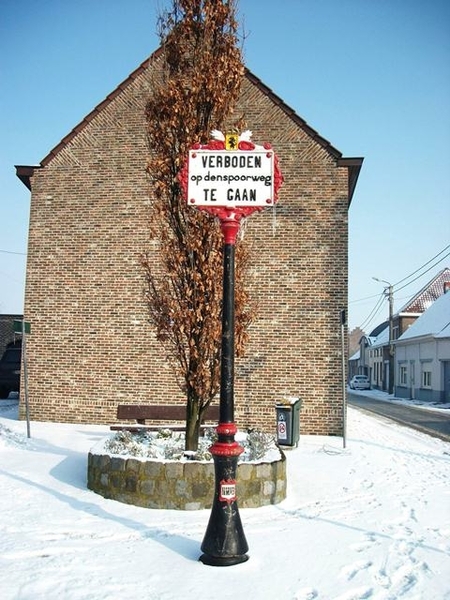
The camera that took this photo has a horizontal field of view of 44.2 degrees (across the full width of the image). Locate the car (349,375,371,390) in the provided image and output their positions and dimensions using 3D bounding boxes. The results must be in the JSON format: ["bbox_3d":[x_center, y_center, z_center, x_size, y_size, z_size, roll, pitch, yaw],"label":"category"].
[{"bbox_3d":[12.366,7.585,51.000,1.760,1.450,4.250,1,-6,6],"label":"car"}]

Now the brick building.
[{"bbox_3d":[-0.381,-1.256,16.274,7.600,8.750,9.000,1,-6,7],"label":"brick building"}]

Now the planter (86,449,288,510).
[{"bbox_3d":[-0.393,1.896,6.260,2.200,0.460,1.850,1,-6,3],"label":"planter"}]

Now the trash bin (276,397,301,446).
[{"bbox_3d":[1.052,2.021,9.150,0.340,0.870,0.360,-2,-7,29],"label":"trash bin"}]

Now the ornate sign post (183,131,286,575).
[{"bbox_3d":[0.025,0.282,4.237,0.800,3.270,0.370,1,-6,3],"label":"ornate sign post"}]

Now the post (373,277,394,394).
[{"bbox_3d":[10.306,2.304,36.000,1.350,7.600,0.350,1,-6,6],"label":"post"}]

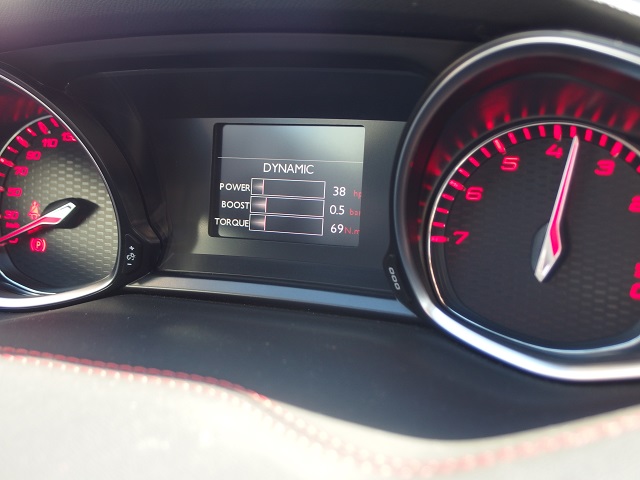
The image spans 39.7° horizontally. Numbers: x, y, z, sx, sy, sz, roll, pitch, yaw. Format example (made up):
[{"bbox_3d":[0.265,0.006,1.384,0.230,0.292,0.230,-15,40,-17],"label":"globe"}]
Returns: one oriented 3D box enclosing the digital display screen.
[{"bbox_3d":[-0.015,-0.026,0.410,0.074,0.054,0.010,3,2,17],"label":"digital display screen"}]

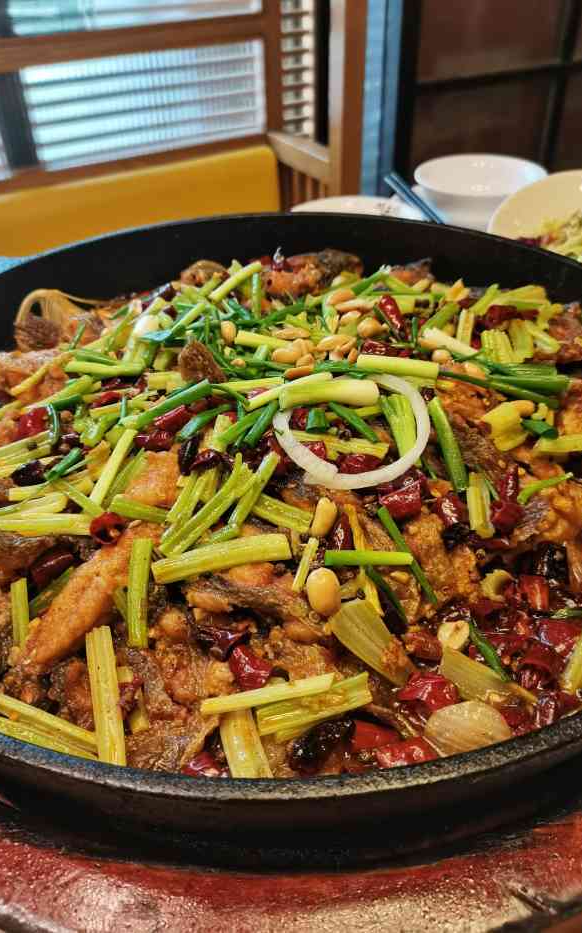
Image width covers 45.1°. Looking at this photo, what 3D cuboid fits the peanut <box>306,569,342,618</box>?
[{"bbox_3d":[0.010,0.039,0.216,0.010,0.009,0.016,-3,52,-2],"label":"peanut"}]

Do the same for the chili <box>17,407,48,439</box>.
[{"bbox_3d":[-0.102,-0.018,0.276,0.013,0.009,0.009,-11,39,-13],"label":"chili"}]

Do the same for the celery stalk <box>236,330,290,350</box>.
[{"bbox_3d":[-0.012,-0.056,0.312,0.025,0.005,0.005,11,40,17],"label":"celery stalk"}]

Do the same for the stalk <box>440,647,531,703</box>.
[{"bbox_3d":[0.052,0.056,0.187,0.023,0.005,0.009,16,41,21],"label":"stalk"}]

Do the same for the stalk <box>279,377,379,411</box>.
[{"bbox_3d":[0.016,-0.030,0.293,0.040,0.009,0.011,-2,39,0],"label":"stalk"}]

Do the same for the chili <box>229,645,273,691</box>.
[{"bbox_3d":[-0.012,0.062,0.215,0.013,0.006,0.007,35,52,26],"label":"chili"}]

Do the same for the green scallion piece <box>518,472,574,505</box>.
[{"bbox_3d":[0.097,0.008,0.266,0.026,0.003,0.003,-23,44,-18],"label":"green scallion piece"}]

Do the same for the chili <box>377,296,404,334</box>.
[{"bbox_3d":[0.049,-0.073,0.336,0.007,0.007,0.022,-11,55,-11],"label":"chili"}]

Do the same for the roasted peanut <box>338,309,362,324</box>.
[{"bbox_3d":[0.029,-0.074,0.347,0.013,0.007,0.008,-24,44,-26],"label":"roasted peanut"}]

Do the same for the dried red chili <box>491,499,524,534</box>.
[{"bbox_3d":[0.071,0.016,0.230,0.010,0.009,0.009,0,38,1],"label":"dried red chili"}]

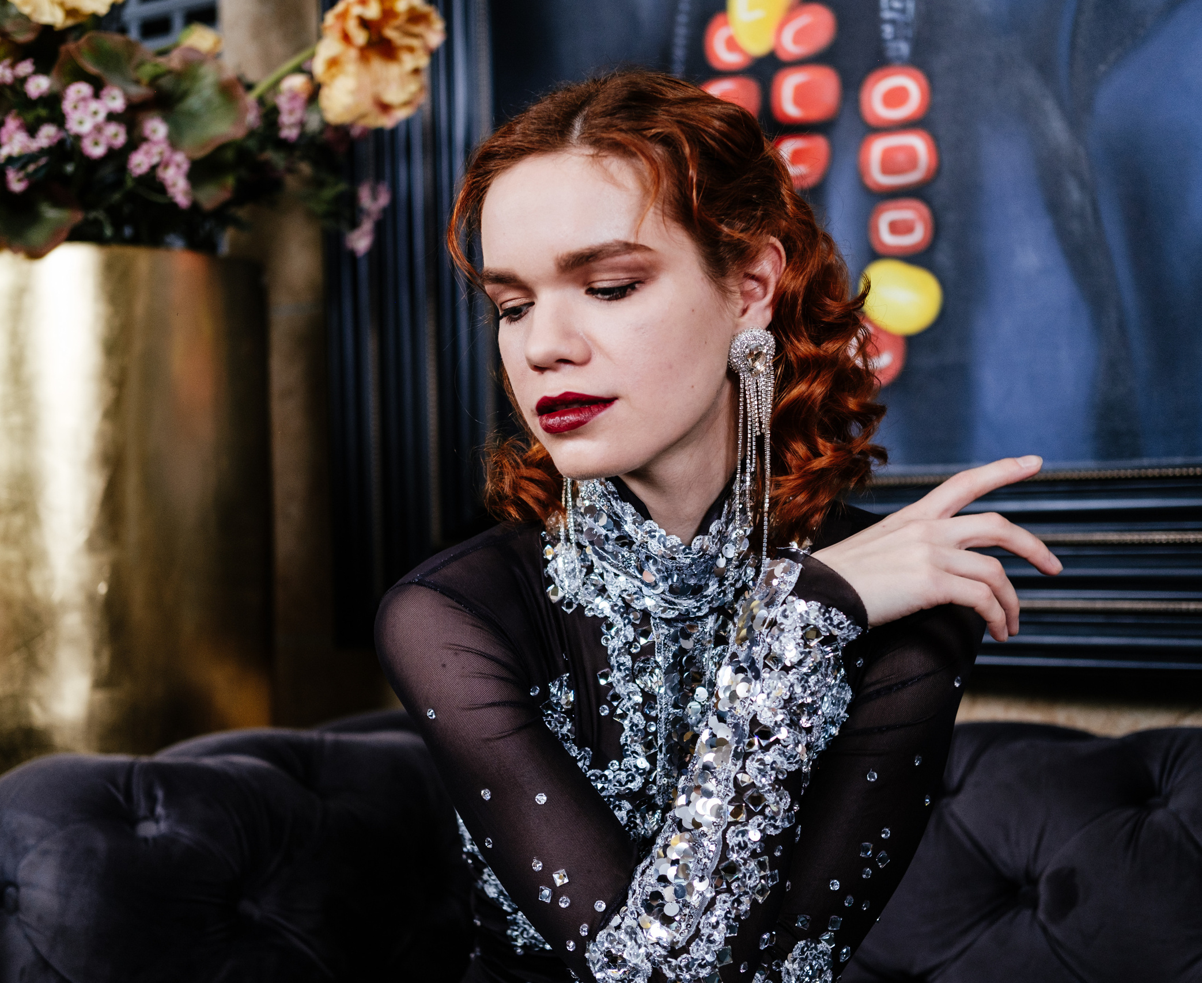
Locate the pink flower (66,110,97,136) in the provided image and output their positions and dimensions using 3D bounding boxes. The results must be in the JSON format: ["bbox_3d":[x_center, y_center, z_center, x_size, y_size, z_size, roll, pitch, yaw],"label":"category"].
[{"bbox_3d":[-0.436,-0.309,1.820,0.024,0.021,0.020,-2,1,-12],"label":"pink flower"}]

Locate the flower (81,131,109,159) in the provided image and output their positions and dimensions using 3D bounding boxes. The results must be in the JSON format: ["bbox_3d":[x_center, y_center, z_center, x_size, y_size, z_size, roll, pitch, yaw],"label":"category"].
[{"bbox_3d":[-0.424,-0.290,1.820,0.022,0.022,0.020,-2,1,-12],"label":"flower"}]

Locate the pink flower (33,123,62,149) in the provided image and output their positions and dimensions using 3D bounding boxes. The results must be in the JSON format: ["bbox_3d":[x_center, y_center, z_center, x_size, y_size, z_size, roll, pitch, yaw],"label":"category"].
[{"bbox_3d":[-0.464,-0.298,1.820,0.023,0.020,0.020,-2,1,-12],"label":"pink flower"}]

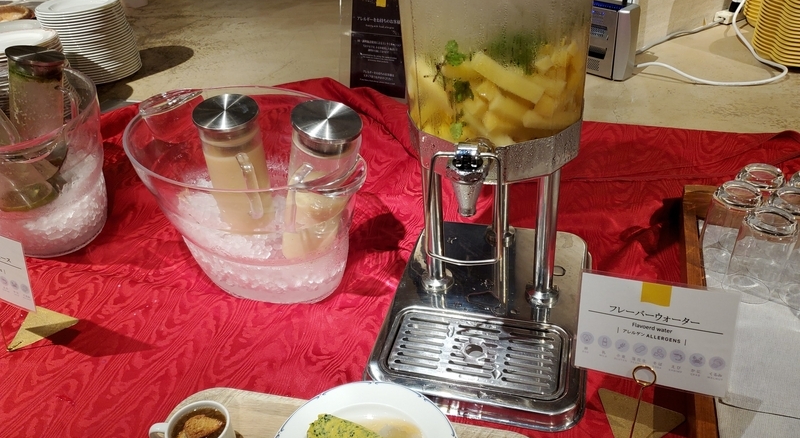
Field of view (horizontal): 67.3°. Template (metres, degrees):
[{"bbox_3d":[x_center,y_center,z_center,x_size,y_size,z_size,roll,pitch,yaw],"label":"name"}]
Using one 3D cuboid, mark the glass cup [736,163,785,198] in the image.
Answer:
[{"bbox_3d":[0.497,-0.013,0.851,0.061,0.112,0.061,5,35,15],"label":"glass cup"}]

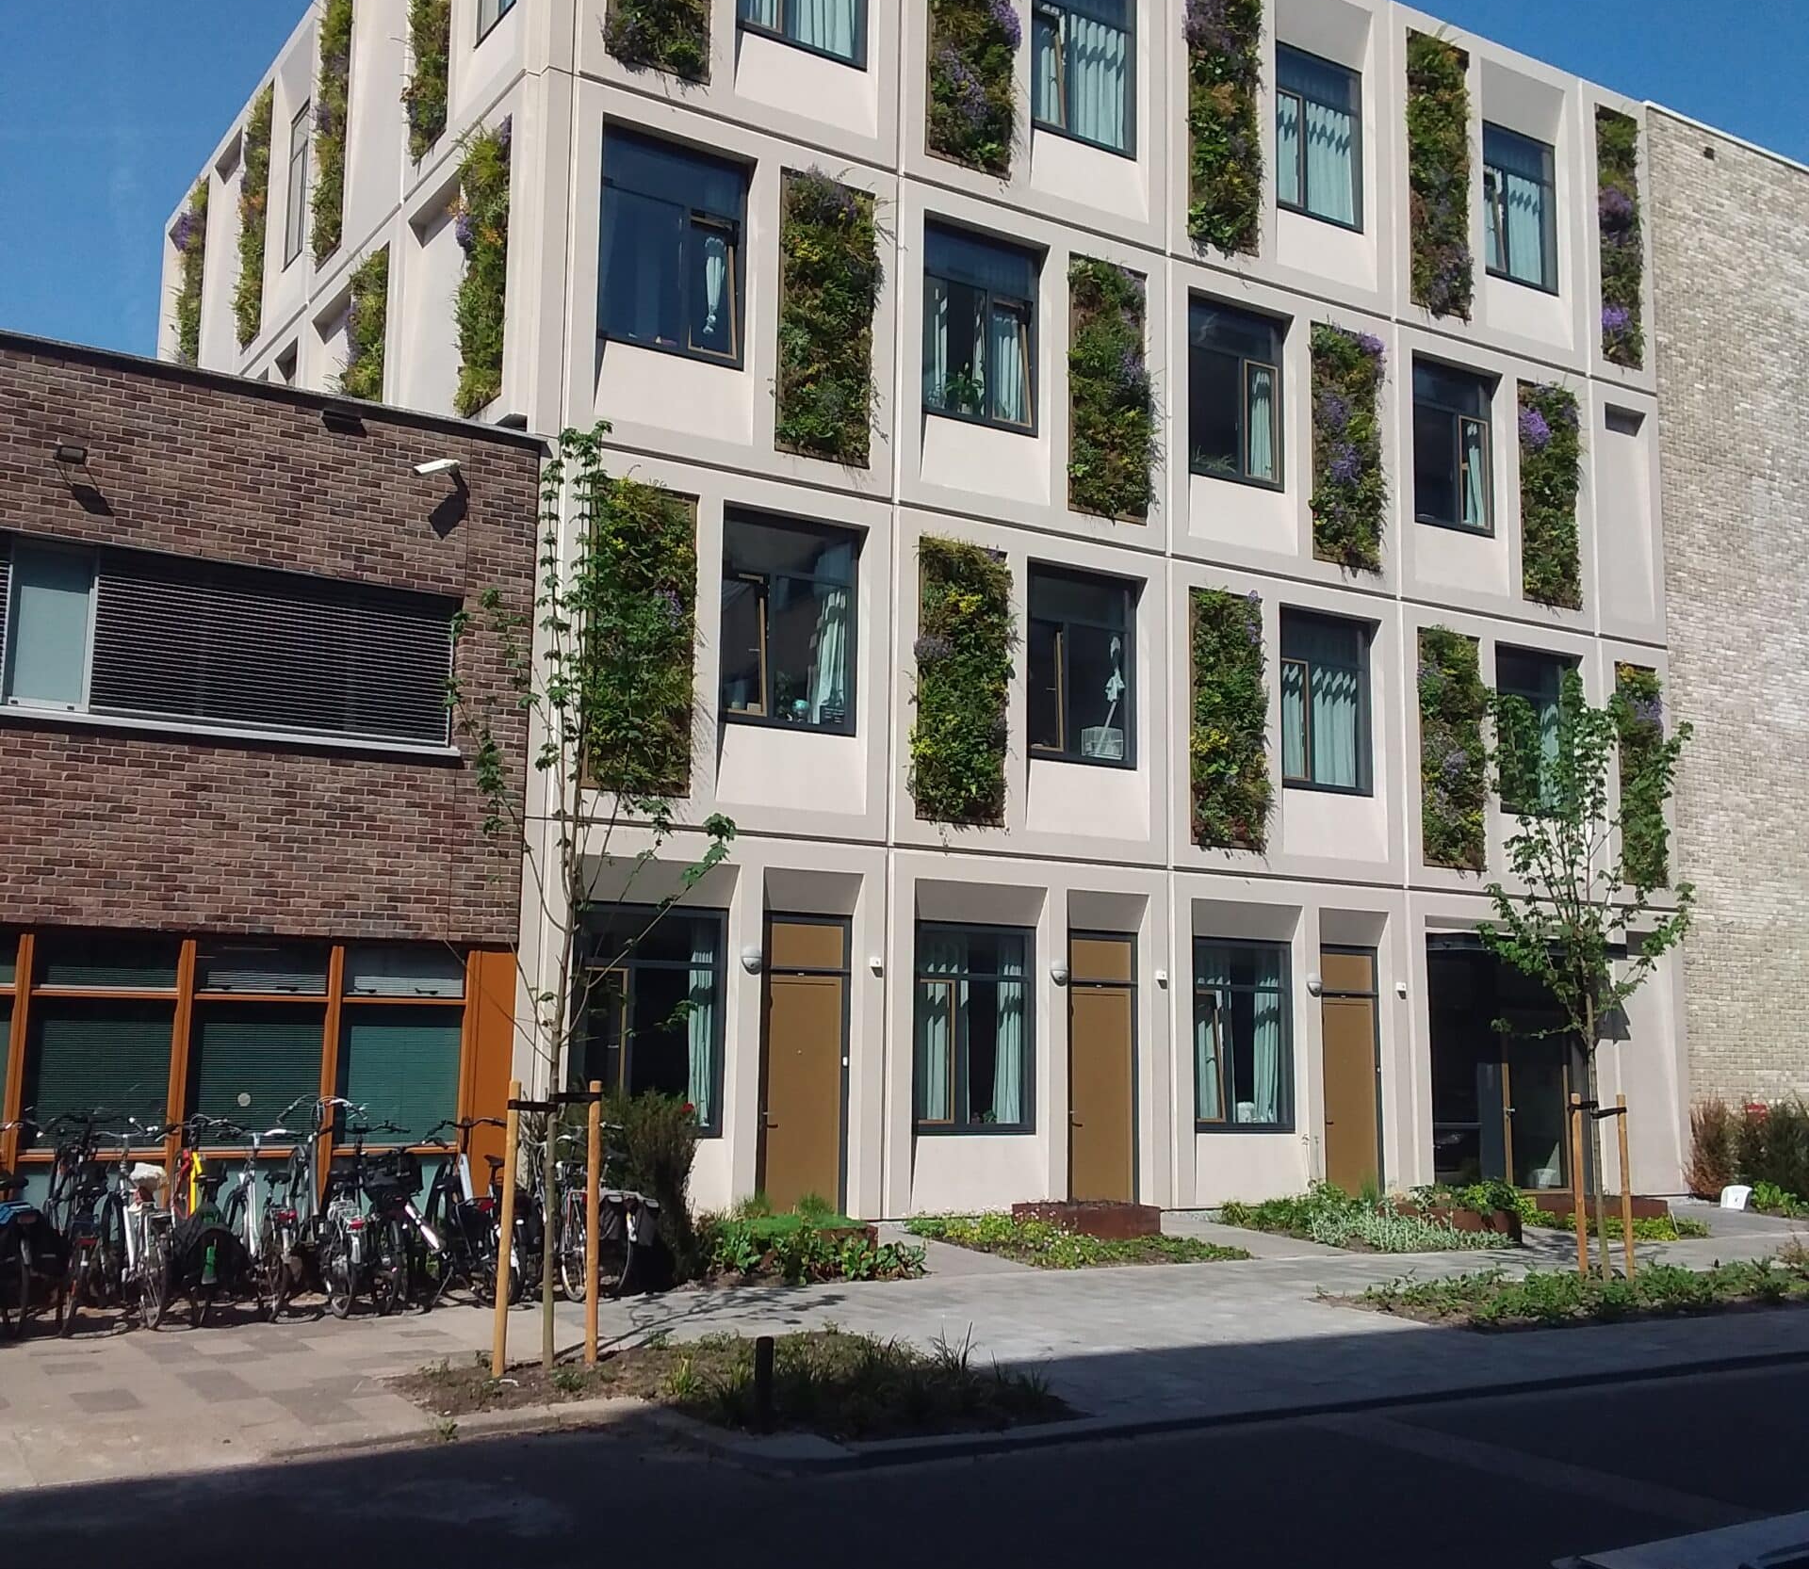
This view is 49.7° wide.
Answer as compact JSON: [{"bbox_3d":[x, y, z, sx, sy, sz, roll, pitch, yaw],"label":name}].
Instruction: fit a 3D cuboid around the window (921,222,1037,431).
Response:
[{"bbox_3d":[0.783,-4.786,20.593,1.510,2.063,0.150,6,-9,-32],"label":"window"}]

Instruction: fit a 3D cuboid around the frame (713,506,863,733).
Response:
[{"bbox_3d":[-1.099,-1.543,19.111,1.440,2.088,0.150,6,-9,-32],"label":"frame"}]

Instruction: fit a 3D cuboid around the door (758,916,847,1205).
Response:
[{"bbox_3d":[-0.969,2.711,18.666,0.954,2.898,0.120,6,-9,-32],"label":"door"}]

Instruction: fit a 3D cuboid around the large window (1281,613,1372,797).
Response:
[{"bbox_3d":[4.950,-0.945,22.937,1.447,2.088,0.150,6,-9,-32],"label":"large window"}]

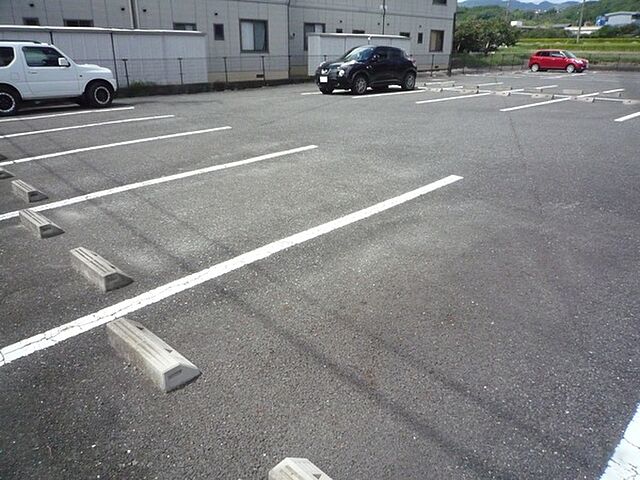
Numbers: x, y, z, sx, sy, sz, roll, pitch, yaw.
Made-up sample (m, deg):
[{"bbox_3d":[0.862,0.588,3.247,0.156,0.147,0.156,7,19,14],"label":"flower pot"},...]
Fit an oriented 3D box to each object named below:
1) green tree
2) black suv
[{"bbox_3d":[14.057,-17.215,39.138,5.800,3.200,5.200,7,24,17],"label":"green tree"},{"bbox_3d":[1.737,-6.124,16.590,4.130,1.570,1.770,-19,29,-37],"label":"black suv"}]

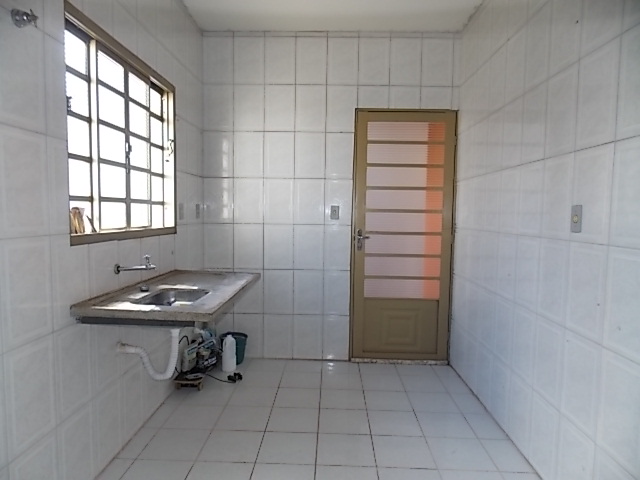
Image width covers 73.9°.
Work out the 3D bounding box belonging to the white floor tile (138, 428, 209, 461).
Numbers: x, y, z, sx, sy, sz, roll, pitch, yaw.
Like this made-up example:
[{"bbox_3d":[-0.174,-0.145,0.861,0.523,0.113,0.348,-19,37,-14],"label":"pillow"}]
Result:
[{"bbox_3d":[-0.803,1.152,2.390,0.315,0.010,0.320,1,4,2],"label":"white floor tile"}]

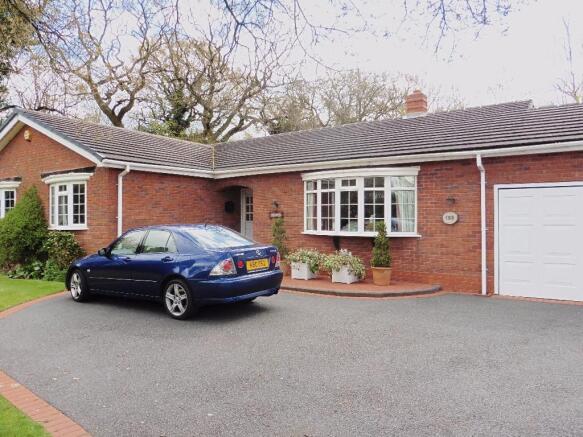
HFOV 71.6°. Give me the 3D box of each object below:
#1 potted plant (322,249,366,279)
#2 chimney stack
[{"bbox_3d":[1.150,1.010,8.770,0.920,0.700,0.750,0,0,31],"label":"potted plant"},{"bbox_3d":[3.682,-3.415,12.000,0.530,0.760,0.530,0,0,31],"label":"chimney stack"}]

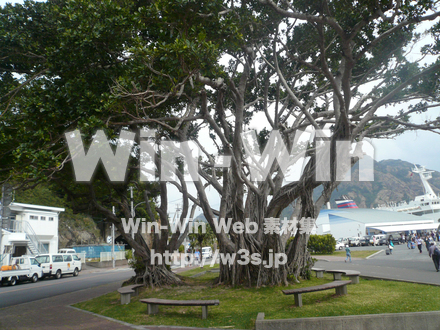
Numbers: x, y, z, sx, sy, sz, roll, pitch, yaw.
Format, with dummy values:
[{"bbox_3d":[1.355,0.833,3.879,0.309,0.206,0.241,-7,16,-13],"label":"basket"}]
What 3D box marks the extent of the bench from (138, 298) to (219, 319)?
[{"bbox_3d":[-1.185,4.095,10.080,2.500,0.420,0.620,-10,-14,27],"label":"bench"}]

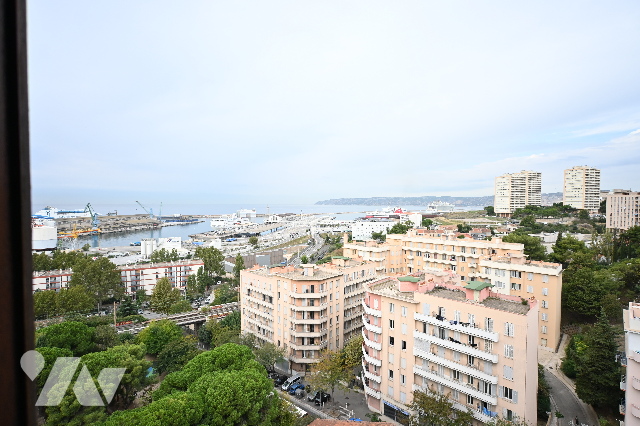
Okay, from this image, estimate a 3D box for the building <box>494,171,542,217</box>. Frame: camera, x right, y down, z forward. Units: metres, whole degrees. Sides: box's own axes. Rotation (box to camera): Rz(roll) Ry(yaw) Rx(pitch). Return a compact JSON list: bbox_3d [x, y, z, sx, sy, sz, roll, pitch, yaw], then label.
[{"bbox_3d":[245.794,-23.468,395.000,75.000,49.000,23.000,-1,2,-37],"label":"building"}]

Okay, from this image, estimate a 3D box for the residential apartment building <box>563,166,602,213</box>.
[{"bbox_3d":[286.200,-24.970,348.780,26.000,51.000,21.000,-1,2,-18],"label":"residential apartment building"}]

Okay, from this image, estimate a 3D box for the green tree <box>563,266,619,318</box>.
[{"bbox_3d":[74.720,22.120,89.000,12.300,14.000,12.300,0,2,0],"label":"green tree"}]

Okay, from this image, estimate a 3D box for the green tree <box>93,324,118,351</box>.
[{"bbox_3d":[-55.654,33.284,83.115,5.759,8.714,5.759,-1,2,-34],"label":"green tree"}]

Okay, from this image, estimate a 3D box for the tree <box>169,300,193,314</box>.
[{"bbox_3d":[-53.090,36.747,122.246,7.932,6.274,7.932,-1,2,-24],"label":"tree"}]

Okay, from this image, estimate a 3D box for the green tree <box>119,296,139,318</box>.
[{"bbox_3d":[-72.504,35.764,121.214,6.683,8.305,6.683,-1,2,-31],"label":"green tree"}]

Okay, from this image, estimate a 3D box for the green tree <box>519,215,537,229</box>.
[{"bbox_3d":[172.810,7.290,266.150,12.600,11.200,12.600,1,2,33],"label":"green tree"}]

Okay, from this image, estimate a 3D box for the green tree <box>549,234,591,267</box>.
[{"bbox_3d":[86.599,13.363,111.000,12.000,13.000,11.800,1,2,38],"label":"green tree"}]

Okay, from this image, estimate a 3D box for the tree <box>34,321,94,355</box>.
[{"bbox_3d":[-63.035,31.957,79.070,11.884,10.629,11.884,-1,2,-39],"label":"tree"}]

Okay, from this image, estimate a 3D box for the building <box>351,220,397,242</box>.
[{"bbox_3d":[64.840,20.310,377.850,50.000,24.000,24.000,0,2,0],"label":"building"}]

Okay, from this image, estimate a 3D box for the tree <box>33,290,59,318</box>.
[{"bbox_3d":[-103.000,34.513,120.173,7.902,10.872,7.902,-2,2,-41],"label":"tree"}]

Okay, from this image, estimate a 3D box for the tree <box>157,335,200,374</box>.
[{"bbox_3d":[-31.415,31.193,71.000,9.200,8.800,9.000,-1,2,-24],"label":"tree"}]

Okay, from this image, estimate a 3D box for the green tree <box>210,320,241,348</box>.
[{"bbox_3d":[-24.560,32.050,84.000,7.400,8.200,7.400,0,2,0],"label":"green tree"}]

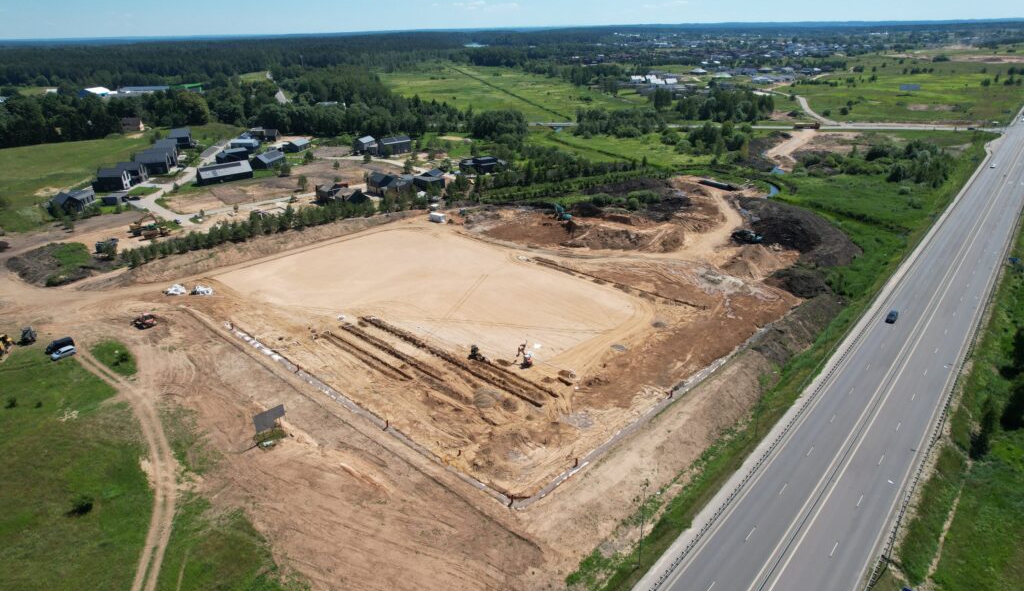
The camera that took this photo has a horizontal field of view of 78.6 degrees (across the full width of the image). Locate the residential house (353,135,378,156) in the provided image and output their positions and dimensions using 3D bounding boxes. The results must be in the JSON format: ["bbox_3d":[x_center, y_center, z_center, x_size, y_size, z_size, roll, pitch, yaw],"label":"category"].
[{"bbox_3d":[-81.860,-84.320,351.980,10.500,8.300,10.300,9,25,22],"label":"residential house"}]

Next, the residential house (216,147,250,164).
[{"bbox_3d":[-149.490,-74.690,335.410,8.200,6.000,14.500,16,29,35],"label":"residential house"}]

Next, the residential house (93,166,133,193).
[{"bbox_3d":[-178.250,-52.130,280.430,11.000,8.600,8.200,-4,23,-6],"label":"residential house"}]

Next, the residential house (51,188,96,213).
[{"bbox_3d":[-173.580,-37.540,247.160,13.000,5.400,13.000,-3,23,-5],"label":"residential house"}]

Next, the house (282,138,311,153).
[{"bbox_3d":[-122.740,-86.010,357.320,8.800,5.800,14.000,3,24,9],"label":"house"}]

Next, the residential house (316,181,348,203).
[{"bbox_3d":[-73.670,-42.270,255.420,8.500,6.300,10.000,-21,30,-39],"label":"residential house"}]

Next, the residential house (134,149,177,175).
[{"bbox_3d":[-176.700,-66.830,311.120,14.000,8.800,19.000,-4,23,-8],"label":"residential house"}]

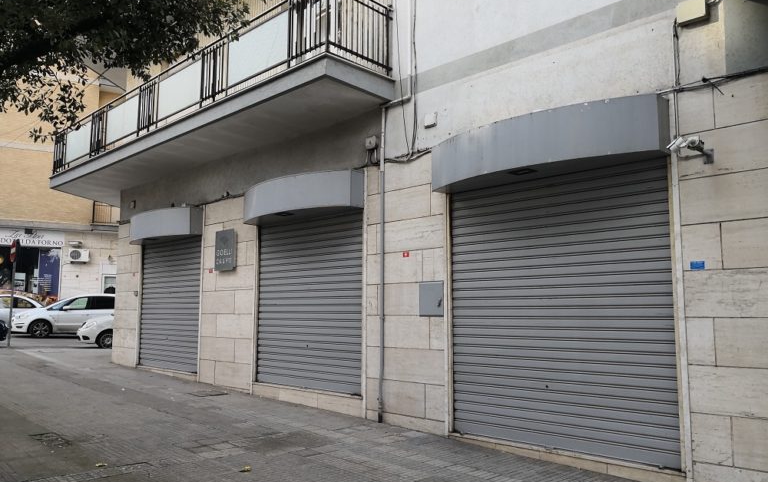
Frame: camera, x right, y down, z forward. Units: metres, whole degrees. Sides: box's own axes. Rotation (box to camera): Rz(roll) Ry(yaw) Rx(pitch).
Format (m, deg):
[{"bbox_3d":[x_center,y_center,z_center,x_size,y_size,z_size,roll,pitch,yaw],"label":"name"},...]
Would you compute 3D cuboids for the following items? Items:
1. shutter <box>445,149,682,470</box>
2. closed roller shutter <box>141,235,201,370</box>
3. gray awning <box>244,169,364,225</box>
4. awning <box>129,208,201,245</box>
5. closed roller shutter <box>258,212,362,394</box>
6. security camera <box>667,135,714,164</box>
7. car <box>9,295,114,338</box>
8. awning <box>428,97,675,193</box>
[{"bbox_3d":[1.748,0.730,6.319,2.514,2.847,0.082,-6,-10,43],"label":"shutter"},{"bbox_3d":[-4.359,1.272,12.133,2.451,2.583,0.082,-6,-10,43],"label":"closed roller shutter"},{"bbox_3d":[-1.403,-0.649,9.038,2.565,0.556,0.577,-6,-10,43],"label":"gray awning"},{"bbox_3d":[-4.565,-0.292,12.067,2.637,0.556,0.536,-6,-10,43],"label":"awning"},{"bbox_3d":[-1.196,0.922,9.131,2.477,2.571,0.082,-6,-10,43],"label":"closed roller shutter"},{"bbox_3d":[2.712,-0.802,5.316,0.299,0.237,0.258,-6,-10,43],"label":"security camera"},{"bbox_3d":[-11.817,2.933,23.669,4.770,1.660,1.880,4,-8,-28],"label":"car"},{"bbox_3d":[1.518,-0.978,6.252,2.611,0.556,0.597,-6,-10,43],"label":"awning"}]

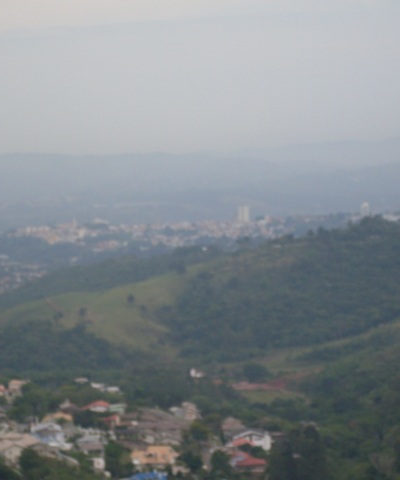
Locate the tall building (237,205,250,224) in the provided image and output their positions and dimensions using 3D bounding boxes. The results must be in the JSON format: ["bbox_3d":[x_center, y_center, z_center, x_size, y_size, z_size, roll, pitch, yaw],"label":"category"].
[{"bbox_3d":[82.934,-48.394,4000.000,22.500,37.000,19.000,0,2,0],"label":"tall building"}]

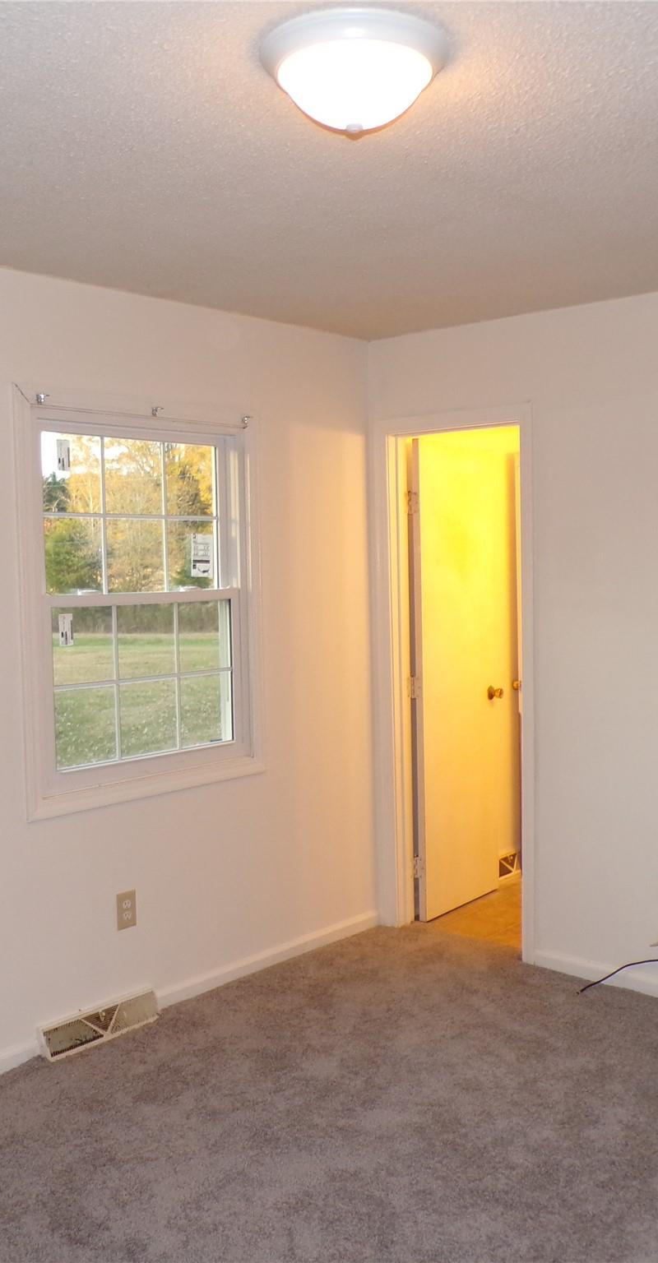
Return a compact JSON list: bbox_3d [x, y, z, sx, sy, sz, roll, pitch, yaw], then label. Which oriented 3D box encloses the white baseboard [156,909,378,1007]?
[{"bbox_3d":[-0.188,1.241,4.478,0.016,0.066,1.205,2,5,41],"label":"white baseboard"}]

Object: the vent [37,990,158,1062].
[{"bbox_3d":[-0.741,1.282,3.816,0.063,0.088,0.450,2,5,41],"label":"vent"}]

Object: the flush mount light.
[{"bbox_3d":[0.043,-0.931,2.010,0.325,0.140,0.325,-1,4,0],"label":"flush mount light"}]

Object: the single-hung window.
[{"bbox_3d":[-0.613,-0.111,3.978,0.090,1.325,1.045,2,5,41],"label":"single-hung window"}]

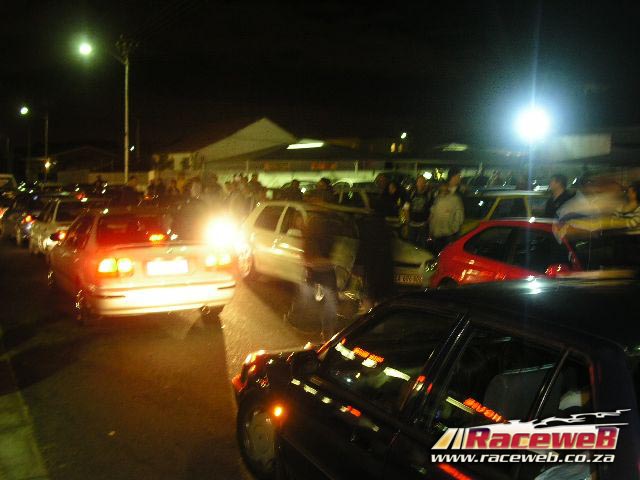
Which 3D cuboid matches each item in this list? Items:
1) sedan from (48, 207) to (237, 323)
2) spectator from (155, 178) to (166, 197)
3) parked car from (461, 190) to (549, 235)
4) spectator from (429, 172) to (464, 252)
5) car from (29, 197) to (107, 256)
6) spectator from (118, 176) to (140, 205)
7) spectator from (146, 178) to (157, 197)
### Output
[{"bbox_3d":[-2.736,0.163,9.901,1.700,1.390,4.420,-2,5,-27],"label":"sedan"},{"bbox_3d":[-4.881,-1.037,21.580,0.500,1.700,0.350,3,6,30],"label":"spectator"},{"bbox_3d":[3.451,-0.140,13.634,4.350,1.430,1.680,-1,5,-15],"label":"parked car"},{"bbox_3d":[1.674,0.014,9.333,0.360,1.820,0.520,-4,7,-45],"label":"spectator"},{"bbox_3d":[-6.070,-0.457,17.118,1.680,1.400,4.300,-2,5,-27],"label":"car"},{"bbox_3d":[-4.609,-0.639,17.083,0.500,1.750,0.350,3,6,30],"label":"spectator"},{"bbox_3d":[-6.469,-1.449,26.975,0.500,1.740,0.320,-1,5,-9],"label":"spectator"}]

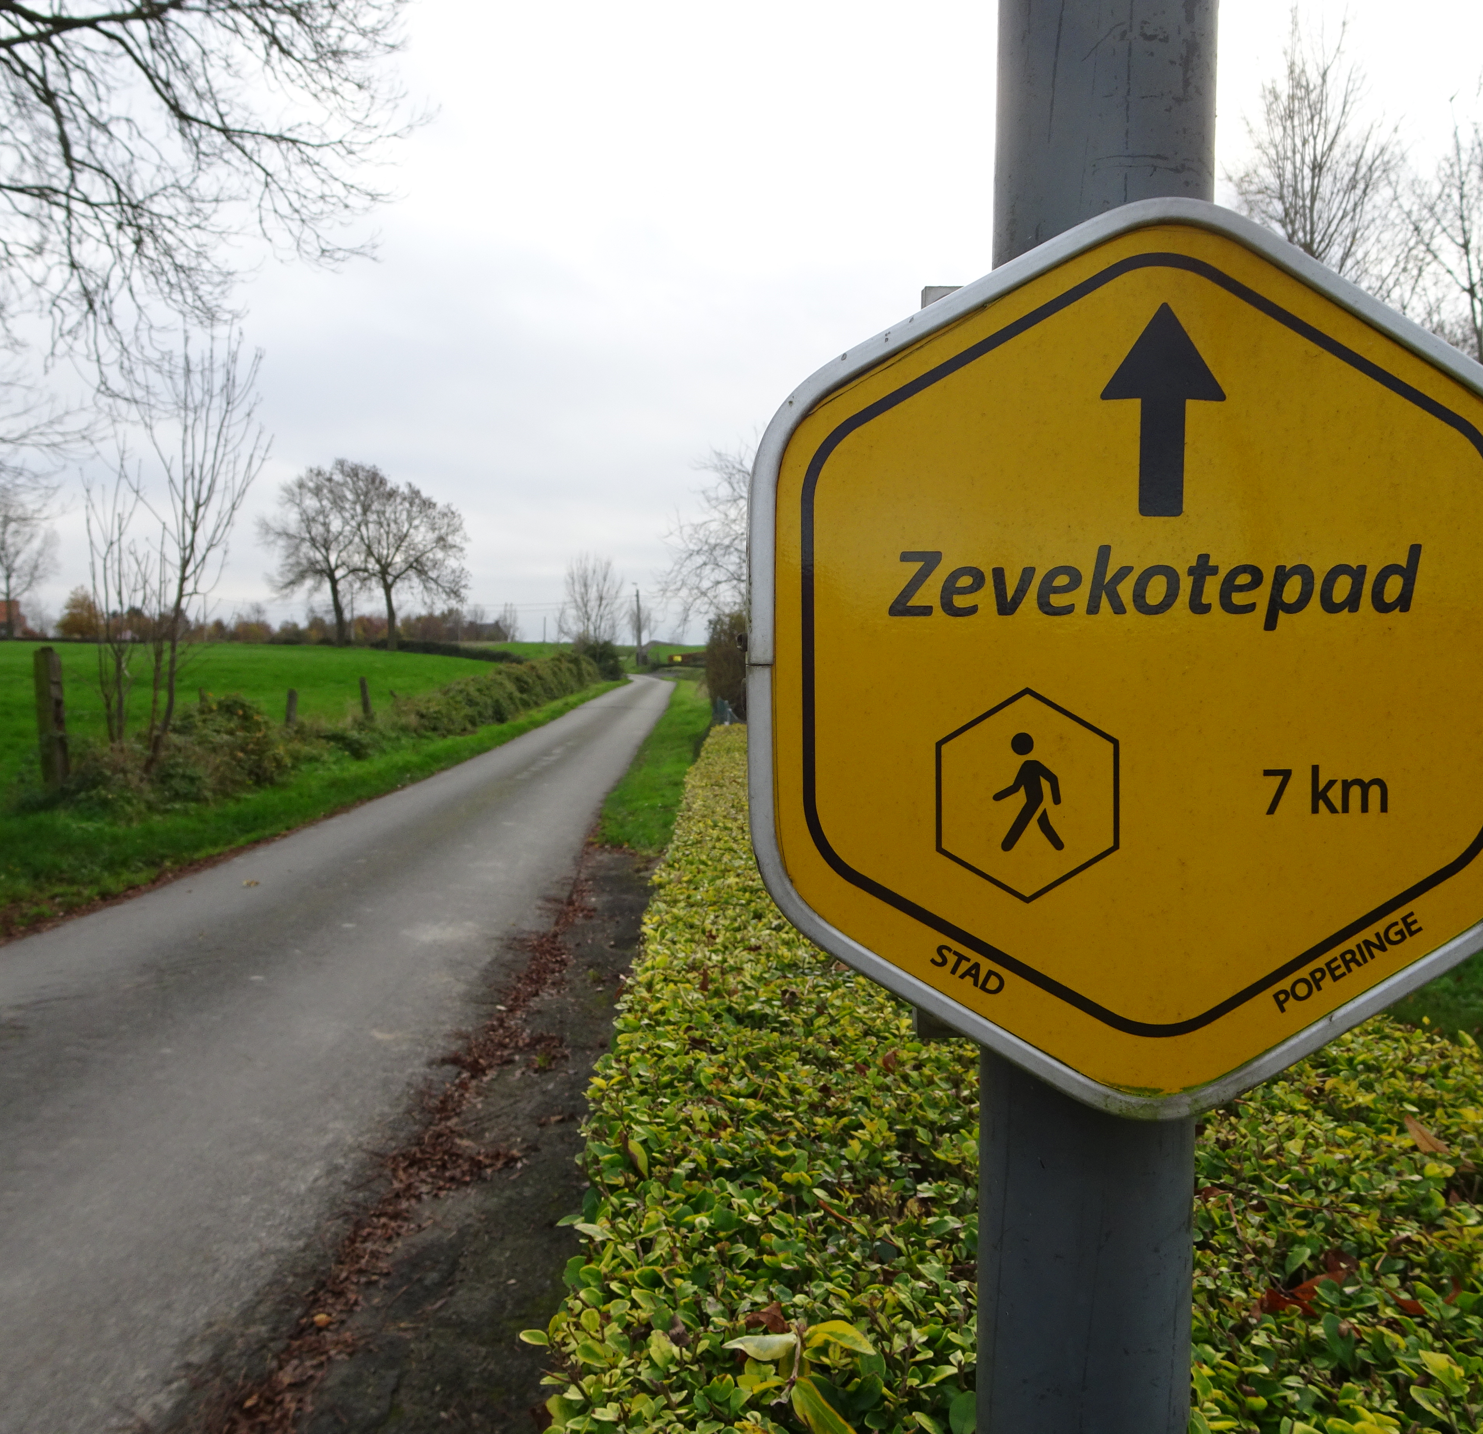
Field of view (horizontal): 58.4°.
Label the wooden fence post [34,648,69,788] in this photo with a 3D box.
[{"bbox_3d":[-6.923,0.015,13.300,0.230,1.454,0.200,-2,4,-35],"label":"wooden fence post"}]

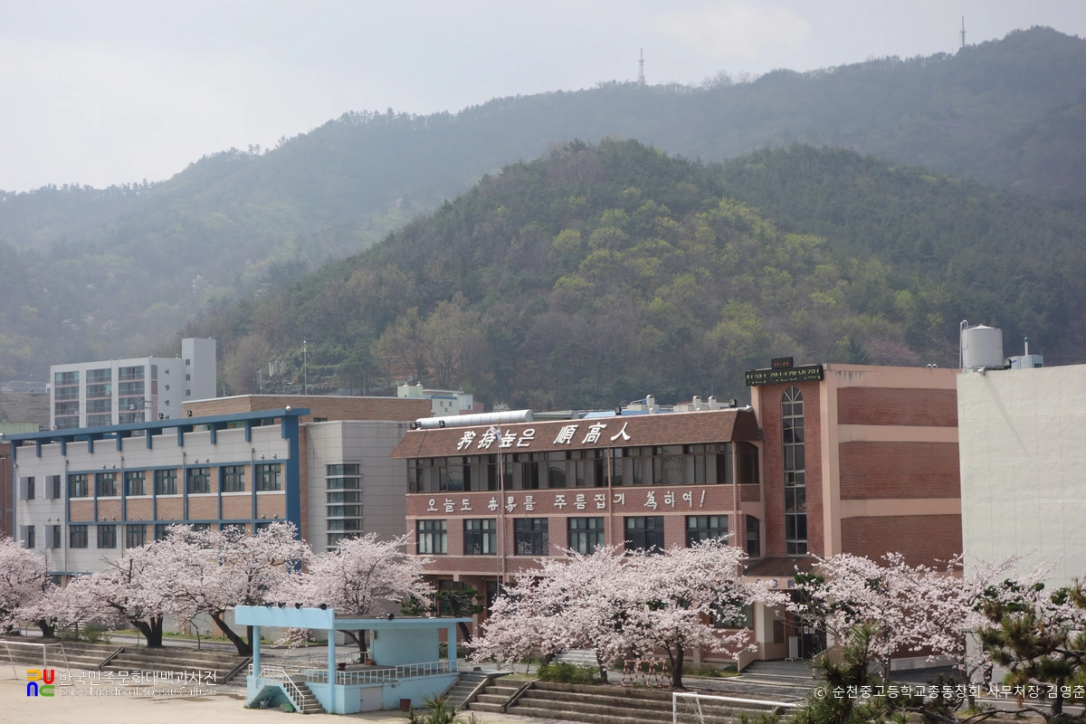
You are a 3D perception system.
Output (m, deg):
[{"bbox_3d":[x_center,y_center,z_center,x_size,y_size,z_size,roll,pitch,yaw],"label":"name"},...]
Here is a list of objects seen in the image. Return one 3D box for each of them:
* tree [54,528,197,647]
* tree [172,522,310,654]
[{"bbox_3d":[-26.528,14.284,137.947,9.197,7.454,8.737,0,-4,-11],"label":"tree"},{"bbox_3d":[-18.265,13.658,131.160,8.291,7.889,7.876,-1,-4,0],"label":"tree"}]

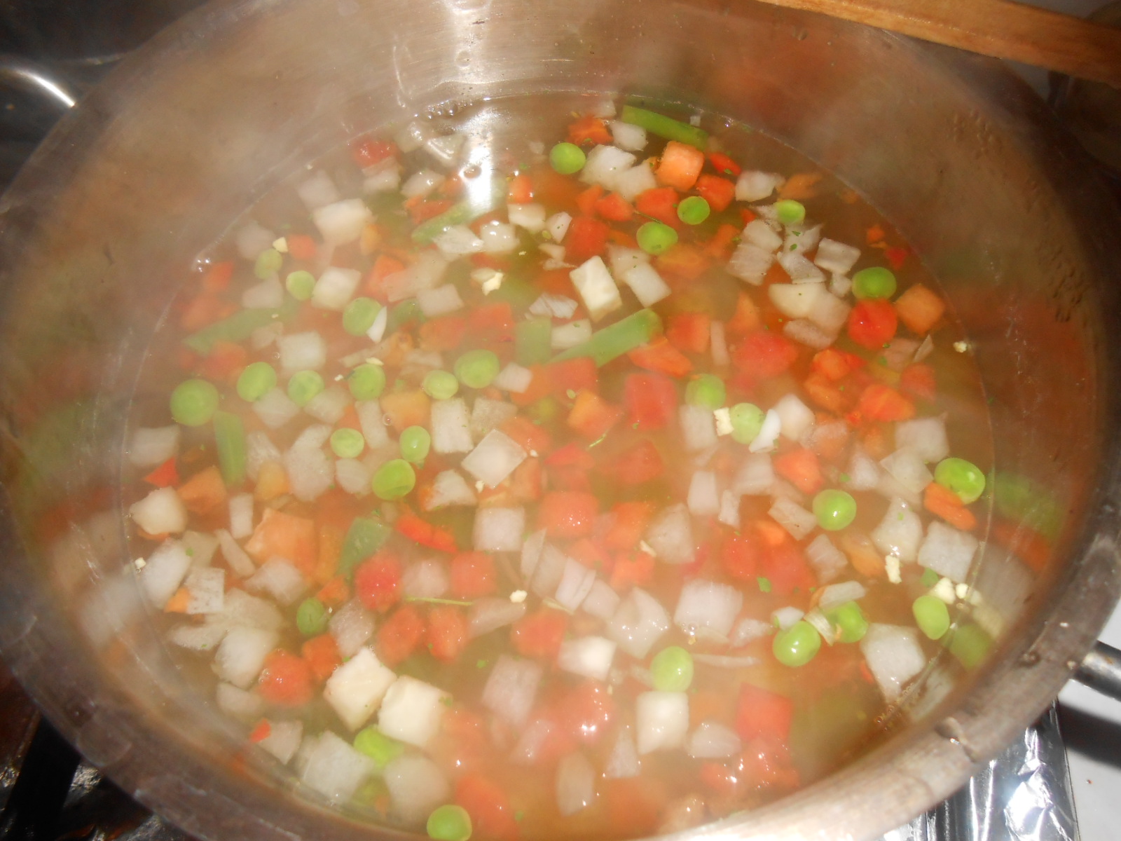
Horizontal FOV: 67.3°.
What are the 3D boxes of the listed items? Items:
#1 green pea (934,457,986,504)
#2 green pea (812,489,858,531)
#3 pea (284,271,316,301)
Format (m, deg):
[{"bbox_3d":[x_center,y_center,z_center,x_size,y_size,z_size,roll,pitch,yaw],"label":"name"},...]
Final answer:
[{"bbox_3d":[0.092,0.014,0.194,0.011,0.010,0.010,-1,60,1],"label":"green pea"},{"bbox_3d":[0.062,0.020,0.191,0.010,0.010,0.010,-3,60,0],"label":"green pea"},{"bbox_3d":[-0.069,-0.036,0.225,0.008,0.008,0.008,-4,60,0],"label":"pea"}]

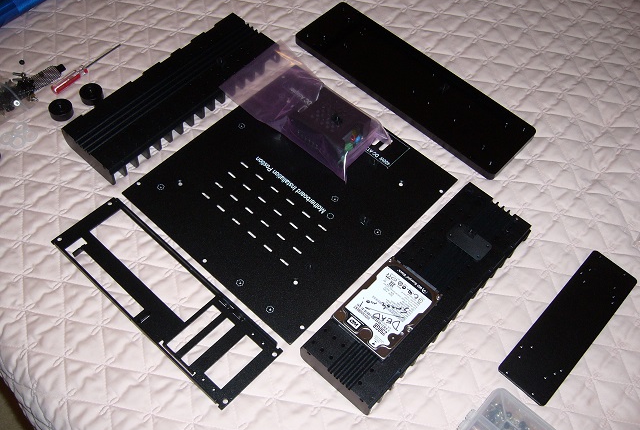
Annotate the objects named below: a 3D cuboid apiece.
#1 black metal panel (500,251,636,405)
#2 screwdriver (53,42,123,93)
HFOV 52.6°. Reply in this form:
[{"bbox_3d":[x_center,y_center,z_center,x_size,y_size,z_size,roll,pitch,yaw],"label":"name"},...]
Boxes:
[{"bbox_3d":[0.272,0.117,0.701,0.057,0.004,0.202,40,63,20],"label":"black metal panel"},{"bbox_3d":[-0.308,-0.196,0.858,0.012,0.012,0.119,34,61,17],"label":"screwdriver"}]

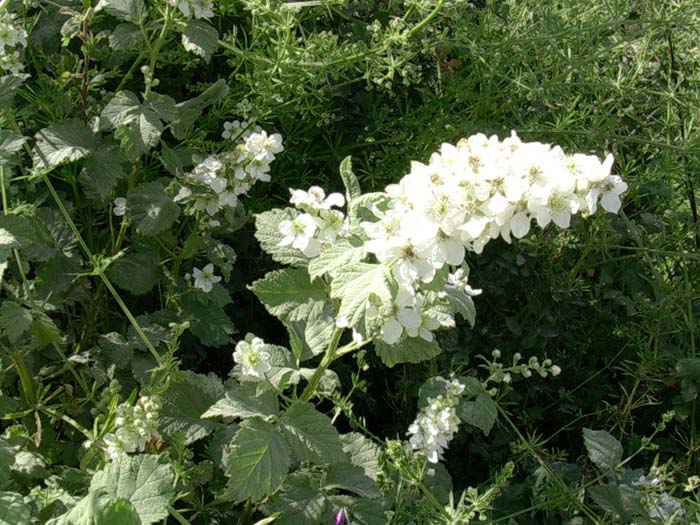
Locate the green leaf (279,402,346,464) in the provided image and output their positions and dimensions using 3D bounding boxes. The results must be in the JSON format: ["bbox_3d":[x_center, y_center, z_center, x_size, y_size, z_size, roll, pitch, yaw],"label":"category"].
[{"bbox_3d":[-0.030,0.135,0.720,0.057,0.014,0.048,33,57,12],"label":"green leaf"}]

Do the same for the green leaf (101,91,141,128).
[{"bbox_3d":[-0.252,-0.168,1.000,0.040,0.014,0.046,37,68,26],"label":"green leaf"}]

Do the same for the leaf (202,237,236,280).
[{"bbox_3d":[-0.135,-0.004,0.940,0.032,0.014,0.047,-18,67,-15],"label":"leaf"}]

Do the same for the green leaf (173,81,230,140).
[{"bbox_3d":[-0.177,-0.182,1.080,0.067,0.054,0.045,0,28,0],"label":"green leaf"}]

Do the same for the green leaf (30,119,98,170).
[{"bbox_3d":[-0.314,-0.129,1.000,0.072,0.016,0.071,-15,56,-3],"label":"green leaf"}]

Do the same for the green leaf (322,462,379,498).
[{"bbox_3d":[0.001,0.182,0.760,0.049,0.012,0.036,11,41,4],"label":"green leaf"}]

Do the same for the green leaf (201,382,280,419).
[{"bbox_3d":[-0.099,0.124,0.820,0.069,0.017,0.045,0,28,0],"label":"green leaf"}]

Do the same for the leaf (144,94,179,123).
[{"bbox_3d":[-0.217,-0.178,1.050,0.039,0.026,0.030,0,28,0],"label":"leaf"}]

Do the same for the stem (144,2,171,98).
[{"bbox_3d":[-0.216,-0.239,1.020,0.014,0.110,0.014,14,12,3],"label":"stem"}]

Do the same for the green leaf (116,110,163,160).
[{"bbox_3d":[-0.229,-0.138,0.990,0.046,0.018,0.056,12,61,7],"label":"green leaf"}]

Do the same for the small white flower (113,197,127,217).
[{"bbox_3d":[-0.266,-0.065,1.050,0.018,0.023,0.014,0,11,0],"label":"small white flower"}]

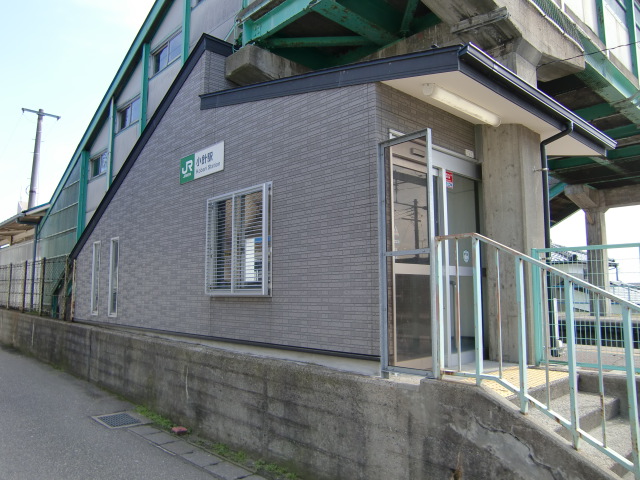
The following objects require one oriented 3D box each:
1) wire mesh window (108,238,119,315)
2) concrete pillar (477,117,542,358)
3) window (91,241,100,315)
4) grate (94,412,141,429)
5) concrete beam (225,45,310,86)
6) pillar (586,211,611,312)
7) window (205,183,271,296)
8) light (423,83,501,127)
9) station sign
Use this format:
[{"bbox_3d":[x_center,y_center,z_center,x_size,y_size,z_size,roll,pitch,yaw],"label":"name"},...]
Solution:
[{"bbox_3d":[-3.546,0.642,9.003,0.100,1.369,0.341,5,-8,-42],"label":"wire mesh window"},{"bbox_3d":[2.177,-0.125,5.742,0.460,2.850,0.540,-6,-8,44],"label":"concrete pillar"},{"bbox_3d":[-4.146,0.716,9.664,0.100,1.355,0.321,5,-8,-42],"label":"window"},{"bbox_3d":[-2.716,2.446,6.955,0.425,0.040,0.807,5,-8,-42],"label":"grate"},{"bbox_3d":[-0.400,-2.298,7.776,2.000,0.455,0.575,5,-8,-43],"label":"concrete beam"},{"bbox_3d":[8.187,0.664,15.246,0.450,3.110,0.600,-6,-8,44],"label":"pillar"},{"bbox_3d":[-0.962,0.040,6.083,0.150,1.235,1.245,5,-8,-42],"label":"window"},{"bbox_3d":[1.379,-1.246,4.901,1.230,0.110,0.140,4,3,-45],"label":"light"},{"bbox_3d":[-1.599,-1.008,6.911,0.040,0.368,1.142,5,-8,-42],"label":"station sign"}]

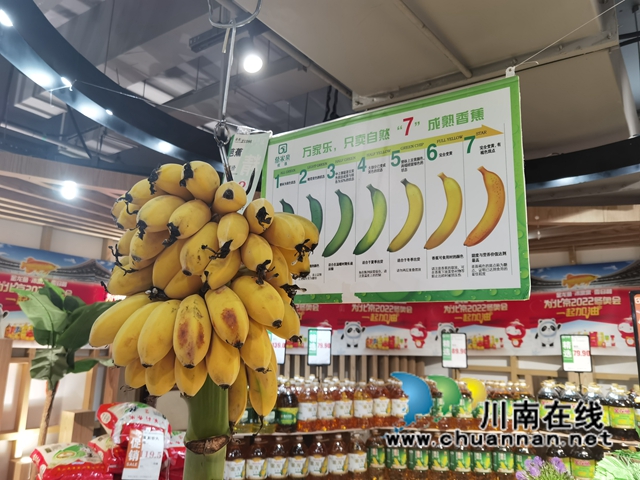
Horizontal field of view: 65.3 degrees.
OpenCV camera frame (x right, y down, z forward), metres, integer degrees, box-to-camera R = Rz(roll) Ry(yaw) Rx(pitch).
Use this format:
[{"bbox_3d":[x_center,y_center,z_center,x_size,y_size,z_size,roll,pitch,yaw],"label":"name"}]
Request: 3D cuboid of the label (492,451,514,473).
[{"bbox_3d":[1.125,1.360,3.060,0.127,0.125,0.030,0,-12,6],"label":"label"}]

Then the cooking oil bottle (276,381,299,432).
[{"bbox_3d":[-0.209,1.071,3.210,0.138,0.300,0.138,3,-12,-9],"label":"cooking oil bottle"}]

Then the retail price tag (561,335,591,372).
[{"bbox_3d":[1.656,0.732,3.220,0.168,0.230,0.015,-5,-13,25],"label":"retail price tag"}]

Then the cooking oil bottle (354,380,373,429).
[{"bbox_3d":[0.295,1.113,3.370,0.125,0.305,0.130,6,-13,-24],"label":"cooking oil bottle"}]

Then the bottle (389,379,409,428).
[{"bbox_3d":[0.574,1.189,3.631,0.132,0.322,0.130,1,-12,-5],"label":"bottle"}]

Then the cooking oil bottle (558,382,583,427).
[{"bbox_3d":[1.738,1.160,3.468,0.150,0.335,0.140,-7,-14,33],"label":"cooking oil bottle"}]

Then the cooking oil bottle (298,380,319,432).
[{"bbox_3d":[-0.074,1.074,3.230,0.125,0.302,0.130,6,-13,-24],"label":"cooking oil bottle"}]

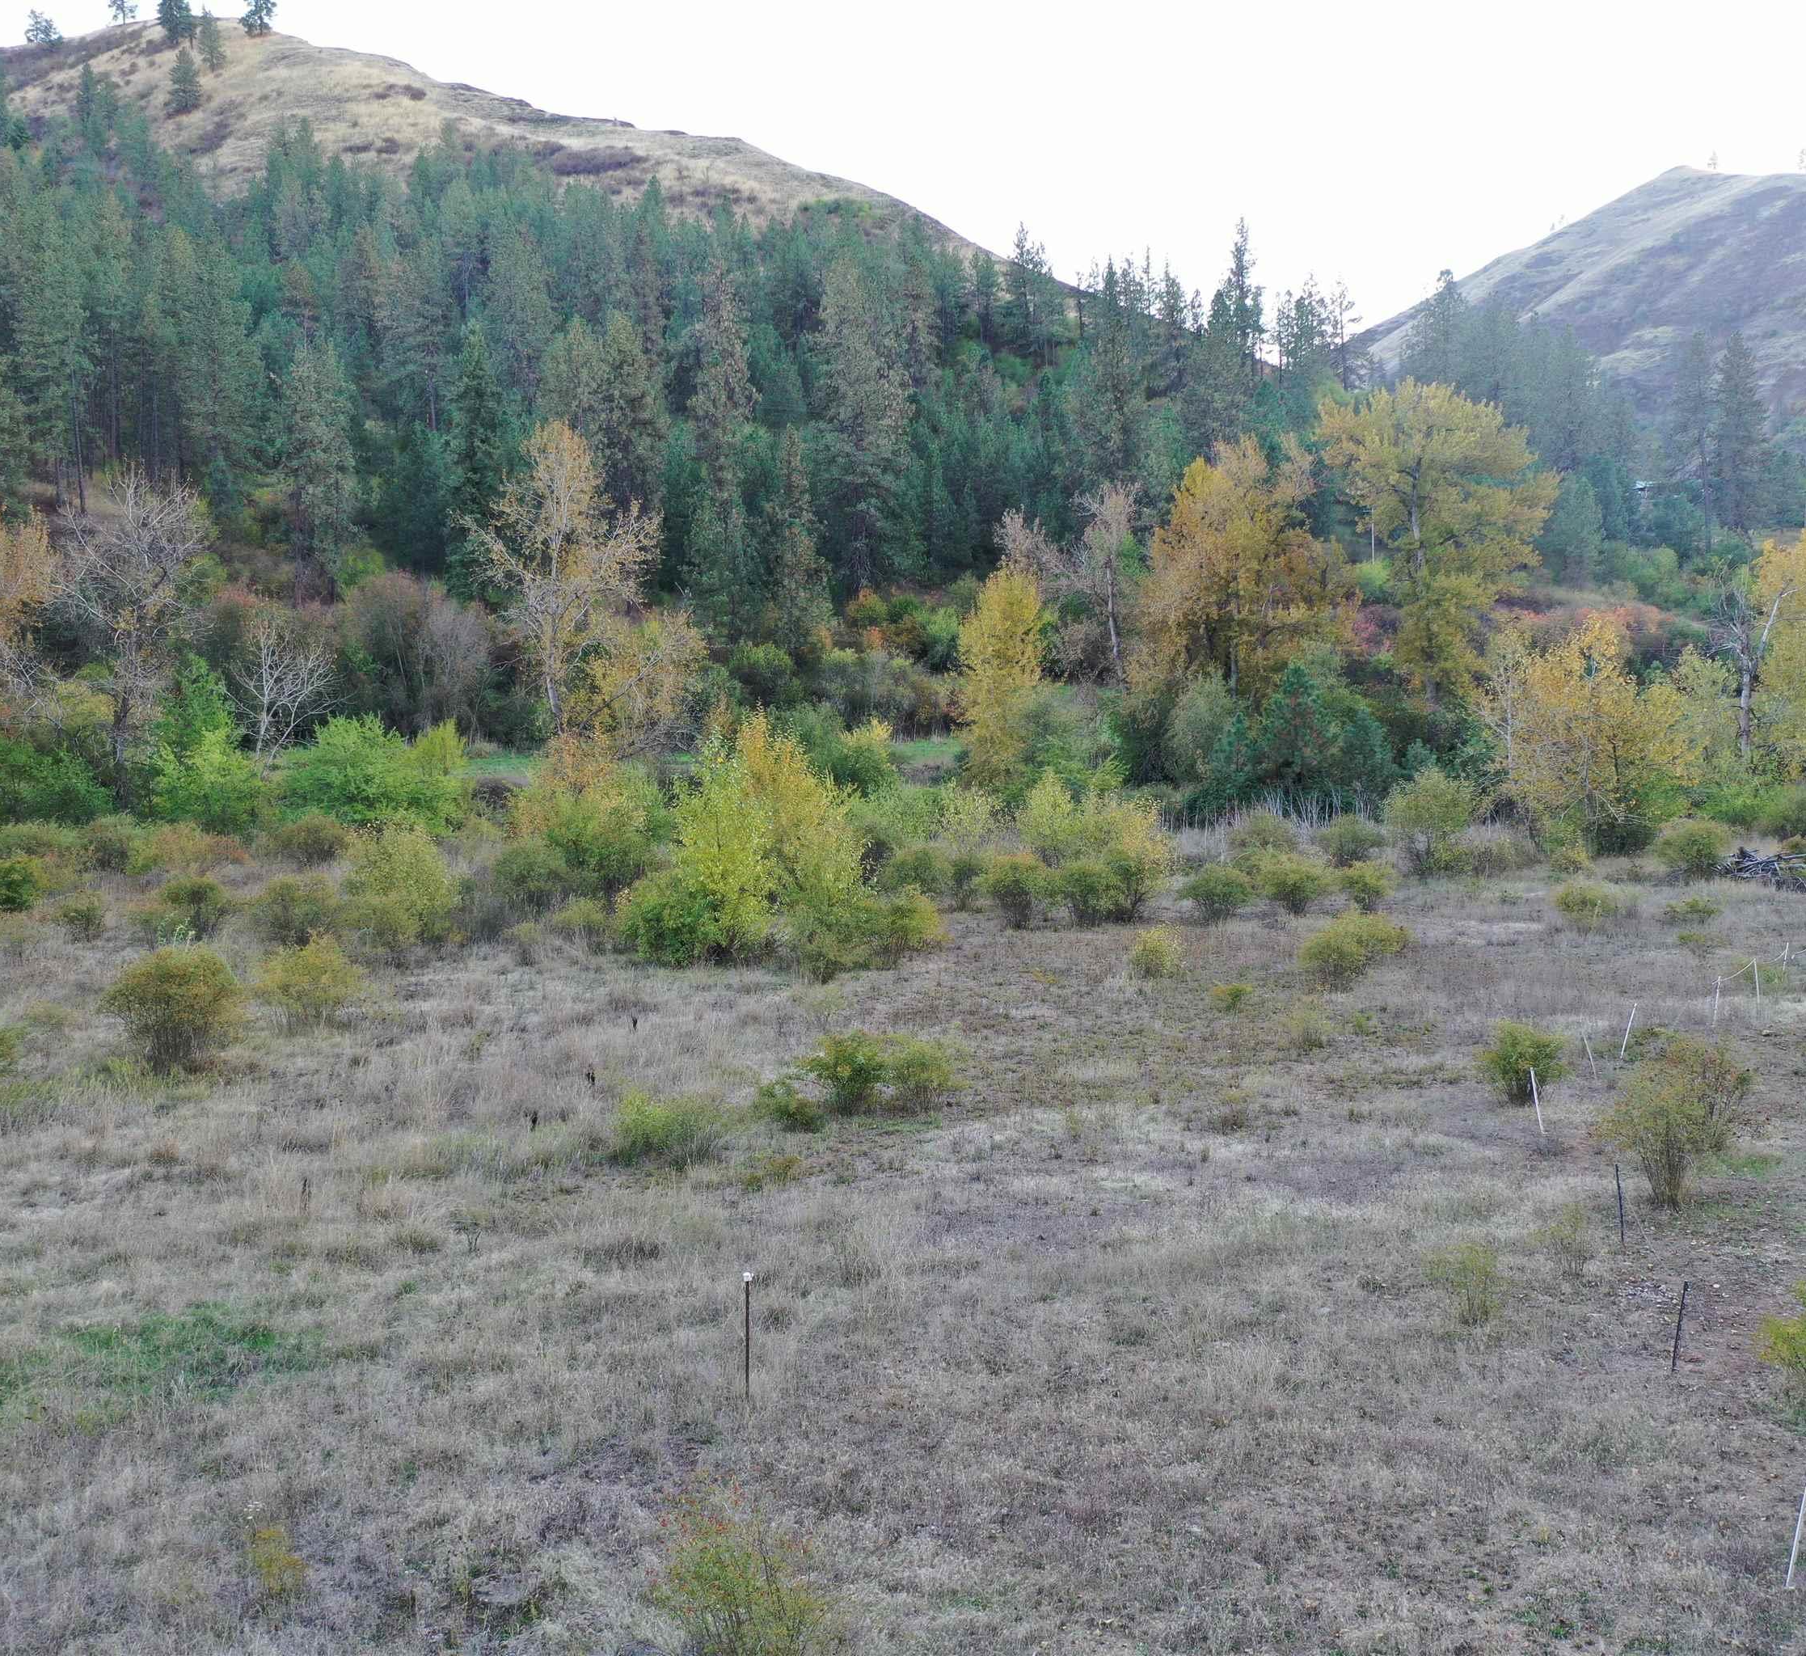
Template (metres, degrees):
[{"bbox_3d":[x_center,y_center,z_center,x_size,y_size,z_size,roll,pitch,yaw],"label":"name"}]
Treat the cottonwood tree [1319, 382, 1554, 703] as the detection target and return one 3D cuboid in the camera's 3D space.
[{"bbox_3d":[36.139,-18.697,130.822,15.901,22.659,15.106,1,6,15],"label":"cottonwood tree"}]

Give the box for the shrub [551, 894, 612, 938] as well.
[{"bbox_3d":[-9.002,2.476,54.148,1.740,1.210,1.570,0,7,0],"label":"shrub"}]

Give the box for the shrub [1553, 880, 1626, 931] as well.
[{"bbox_3d":[18.753,2.069,52.800,2.080,1.365,1.976,0,5,0],"label":"shrub"}]

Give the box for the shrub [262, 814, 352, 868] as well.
[{"bbox_3d":[-21.357,0.452,69.254,3.270,1.820,2.940,0,7,0],"label":"shrub"}]

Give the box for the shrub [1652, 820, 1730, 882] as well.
[{"bbox_3d":[25.495,0.754,62.500,2.523,1.989,2.397,0,5,0],"label":"shrub"}]

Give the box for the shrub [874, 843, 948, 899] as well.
[{"bbox_3d":[0.229,1.350,57.099,2.237,1.793,2.125,0,6,0],"label":"shrub"}]

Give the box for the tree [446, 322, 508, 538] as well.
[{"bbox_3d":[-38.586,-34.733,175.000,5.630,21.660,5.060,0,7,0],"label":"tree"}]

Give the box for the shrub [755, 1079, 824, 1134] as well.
[{"bbox_3d":[-1.851,4.526,31.500,1.140,0.890,1.030,0,5,0],"label":"shrub"}]

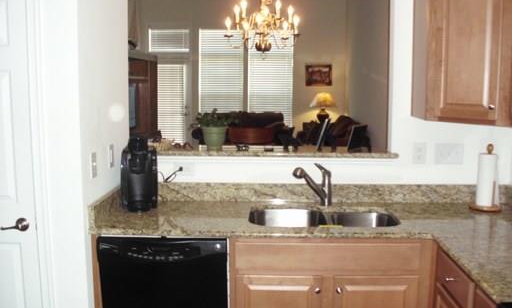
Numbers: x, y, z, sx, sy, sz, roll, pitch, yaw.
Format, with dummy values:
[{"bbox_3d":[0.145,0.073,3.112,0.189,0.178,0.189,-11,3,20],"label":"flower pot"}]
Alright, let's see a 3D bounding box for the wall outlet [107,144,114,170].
[{"bbox_3d":[-0.717,0.012,2.788,0.009,0.116,0.072,0,8,2],"label":"wall outlet"}]

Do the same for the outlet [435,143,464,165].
[{"bbox_3d":[1.047,0.002,3.036,0.162,0.115,0.009,0,8,2],"label":"outlet"}]

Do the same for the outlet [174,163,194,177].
[{"bbox_3d":[-0.394,0.086,3.087,0.115,0.073,0.009,0,8,2],"label":"outlet"}]

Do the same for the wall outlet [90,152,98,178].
[{"bbox_3d":[-0.726,0.052,2.521,0.009,0.116,0.072,0,8,2],"label":"wall outlet"}]

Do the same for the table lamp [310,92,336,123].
[{"bbox_3d":[1.236,-0.785,10.259,0.460,0.670,0.460,0,8,2],"label":"table lamp"}]

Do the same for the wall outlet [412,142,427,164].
[{"bbox_3d":[0.890,-0.002,3.040,0.072,0.115,0.009,0,8,2],"label":"wall outlet"}]

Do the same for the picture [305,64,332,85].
[{"bbox_3d":[1.177,-1.468,10.550,0.502,0.396,0.030,0,8,2],"label":"picture"}]

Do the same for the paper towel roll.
[{"bbox_3d":[1.207,0.133,2.933,0.112,0.280,0.112,0,8,2],"label":"paper towel roll"}]

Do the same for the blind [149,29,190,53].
[{"bbox_3d":[-1.625,-2.121,10.558,0.782,0.429,0.060,0,8,2],"label":"blind"}]

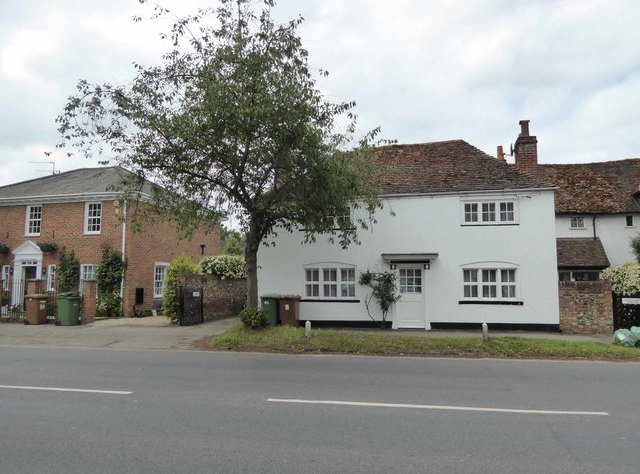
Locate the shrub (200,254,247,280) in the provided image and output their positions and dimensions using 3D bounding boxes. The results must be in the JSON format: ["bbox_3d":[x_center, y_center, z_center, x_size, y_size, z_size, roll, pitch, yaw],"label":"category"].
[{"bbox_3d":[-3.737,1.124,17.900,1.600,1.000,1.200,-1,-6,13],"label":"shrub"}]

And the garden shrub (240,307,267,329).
[{"bbox_3d":[-2.036,2.469,14.150,0.760,0.700,0.700,0,-6,0],"label":"garden shrub"}]

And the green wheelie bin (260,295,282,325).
[{"bbox_3d":[-1.586,2.355,14.900,0.580,1.070,0.730,-1,-6,13],"label":"green wheelie bin"}]

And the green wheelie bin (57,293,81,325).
[{"bbox_3d":[-8.370,2.414,15.400,0.710,1.060,0.570,-2,-6,20],"label":"green wheelie bin"}]

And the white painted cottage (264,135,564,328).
[{"bbox_3d":[2.975,-0.220,17.146,9.412,6.620,5.200,-1,-6,13],"label":"white painted cottage"}]

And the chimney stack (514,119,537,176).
[{"bbox_3d":[7.087,-3.079,15.900,0.620,1.900,0.620,-1,-6,13],"label":"chimney stack"}]

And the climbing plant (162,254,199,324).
[{"bbox_3d":[-4.889,1.805,16.200,1.100,2.420,0.950,-1,-6,13],"label":"climbing plant"}]

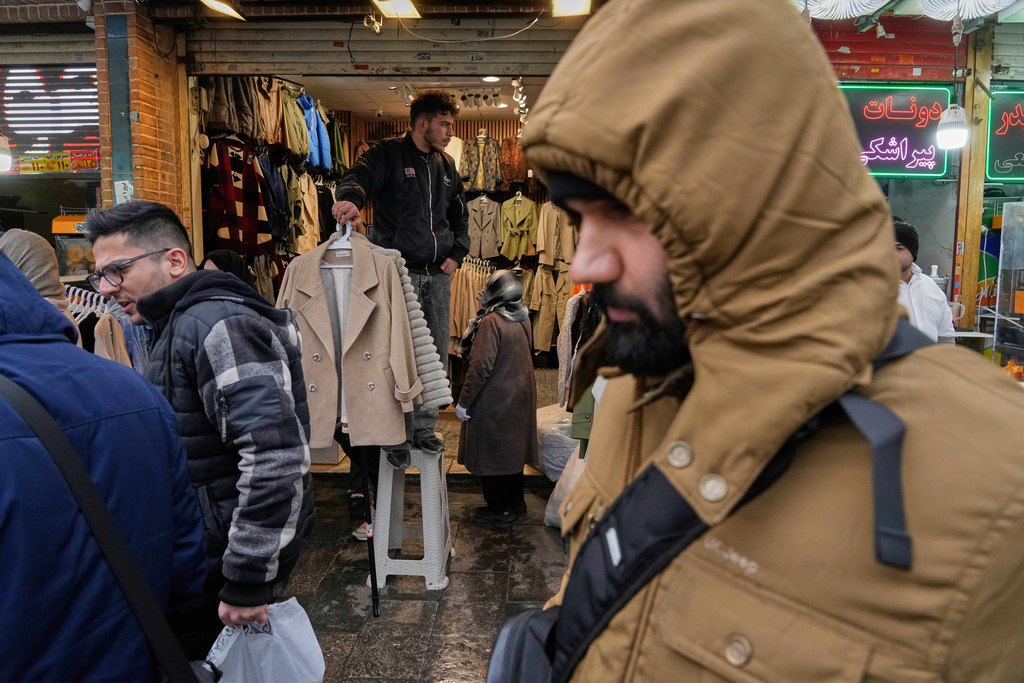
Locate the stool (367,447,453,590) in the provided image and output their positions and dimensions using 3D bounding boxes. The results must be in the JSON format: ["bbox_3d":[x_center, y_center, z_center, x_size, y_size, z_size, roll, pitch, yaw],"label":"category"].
[{"bbox_3d":[-0.501,0.842,3.474,0.410,0.670,0.410,0,4,-1],"label":"stool"}]

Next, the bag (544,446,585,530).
[{"bbox_3d":[0.382,0.846,4.280,0.420,0.550,0.380,1,4,6],"label":"bag"}]

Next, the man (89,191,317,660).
[{"bbox_3d":[-0.660,0.495,1.560,0.480,1.640,0.540,-1,4,-17],"label":"man"}]

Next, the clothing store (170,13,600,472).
[{"bbox_3d":[-0.870,-0.826,6.854,3.150,3.400,3.600,0,4,0],"label":"clothing store"}]

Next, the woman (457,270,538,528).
[{"bbox_3d":[-0.083,0.334,4.273,0.380,1.570,0.480,3,5,35],"label":"woman"}]

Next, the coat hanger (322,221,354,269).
[{"bbox_3d":[-0.762,-0.431,3.000,0.400,0.220,0.030,0,4,-9],"label":"coat hanger"}]

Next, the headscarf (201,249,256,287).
[{"bbox_3d":[-1.376,-0.275,3.312,0.260,0.340,0.270,4,5,38],"label":"headscarf"}]

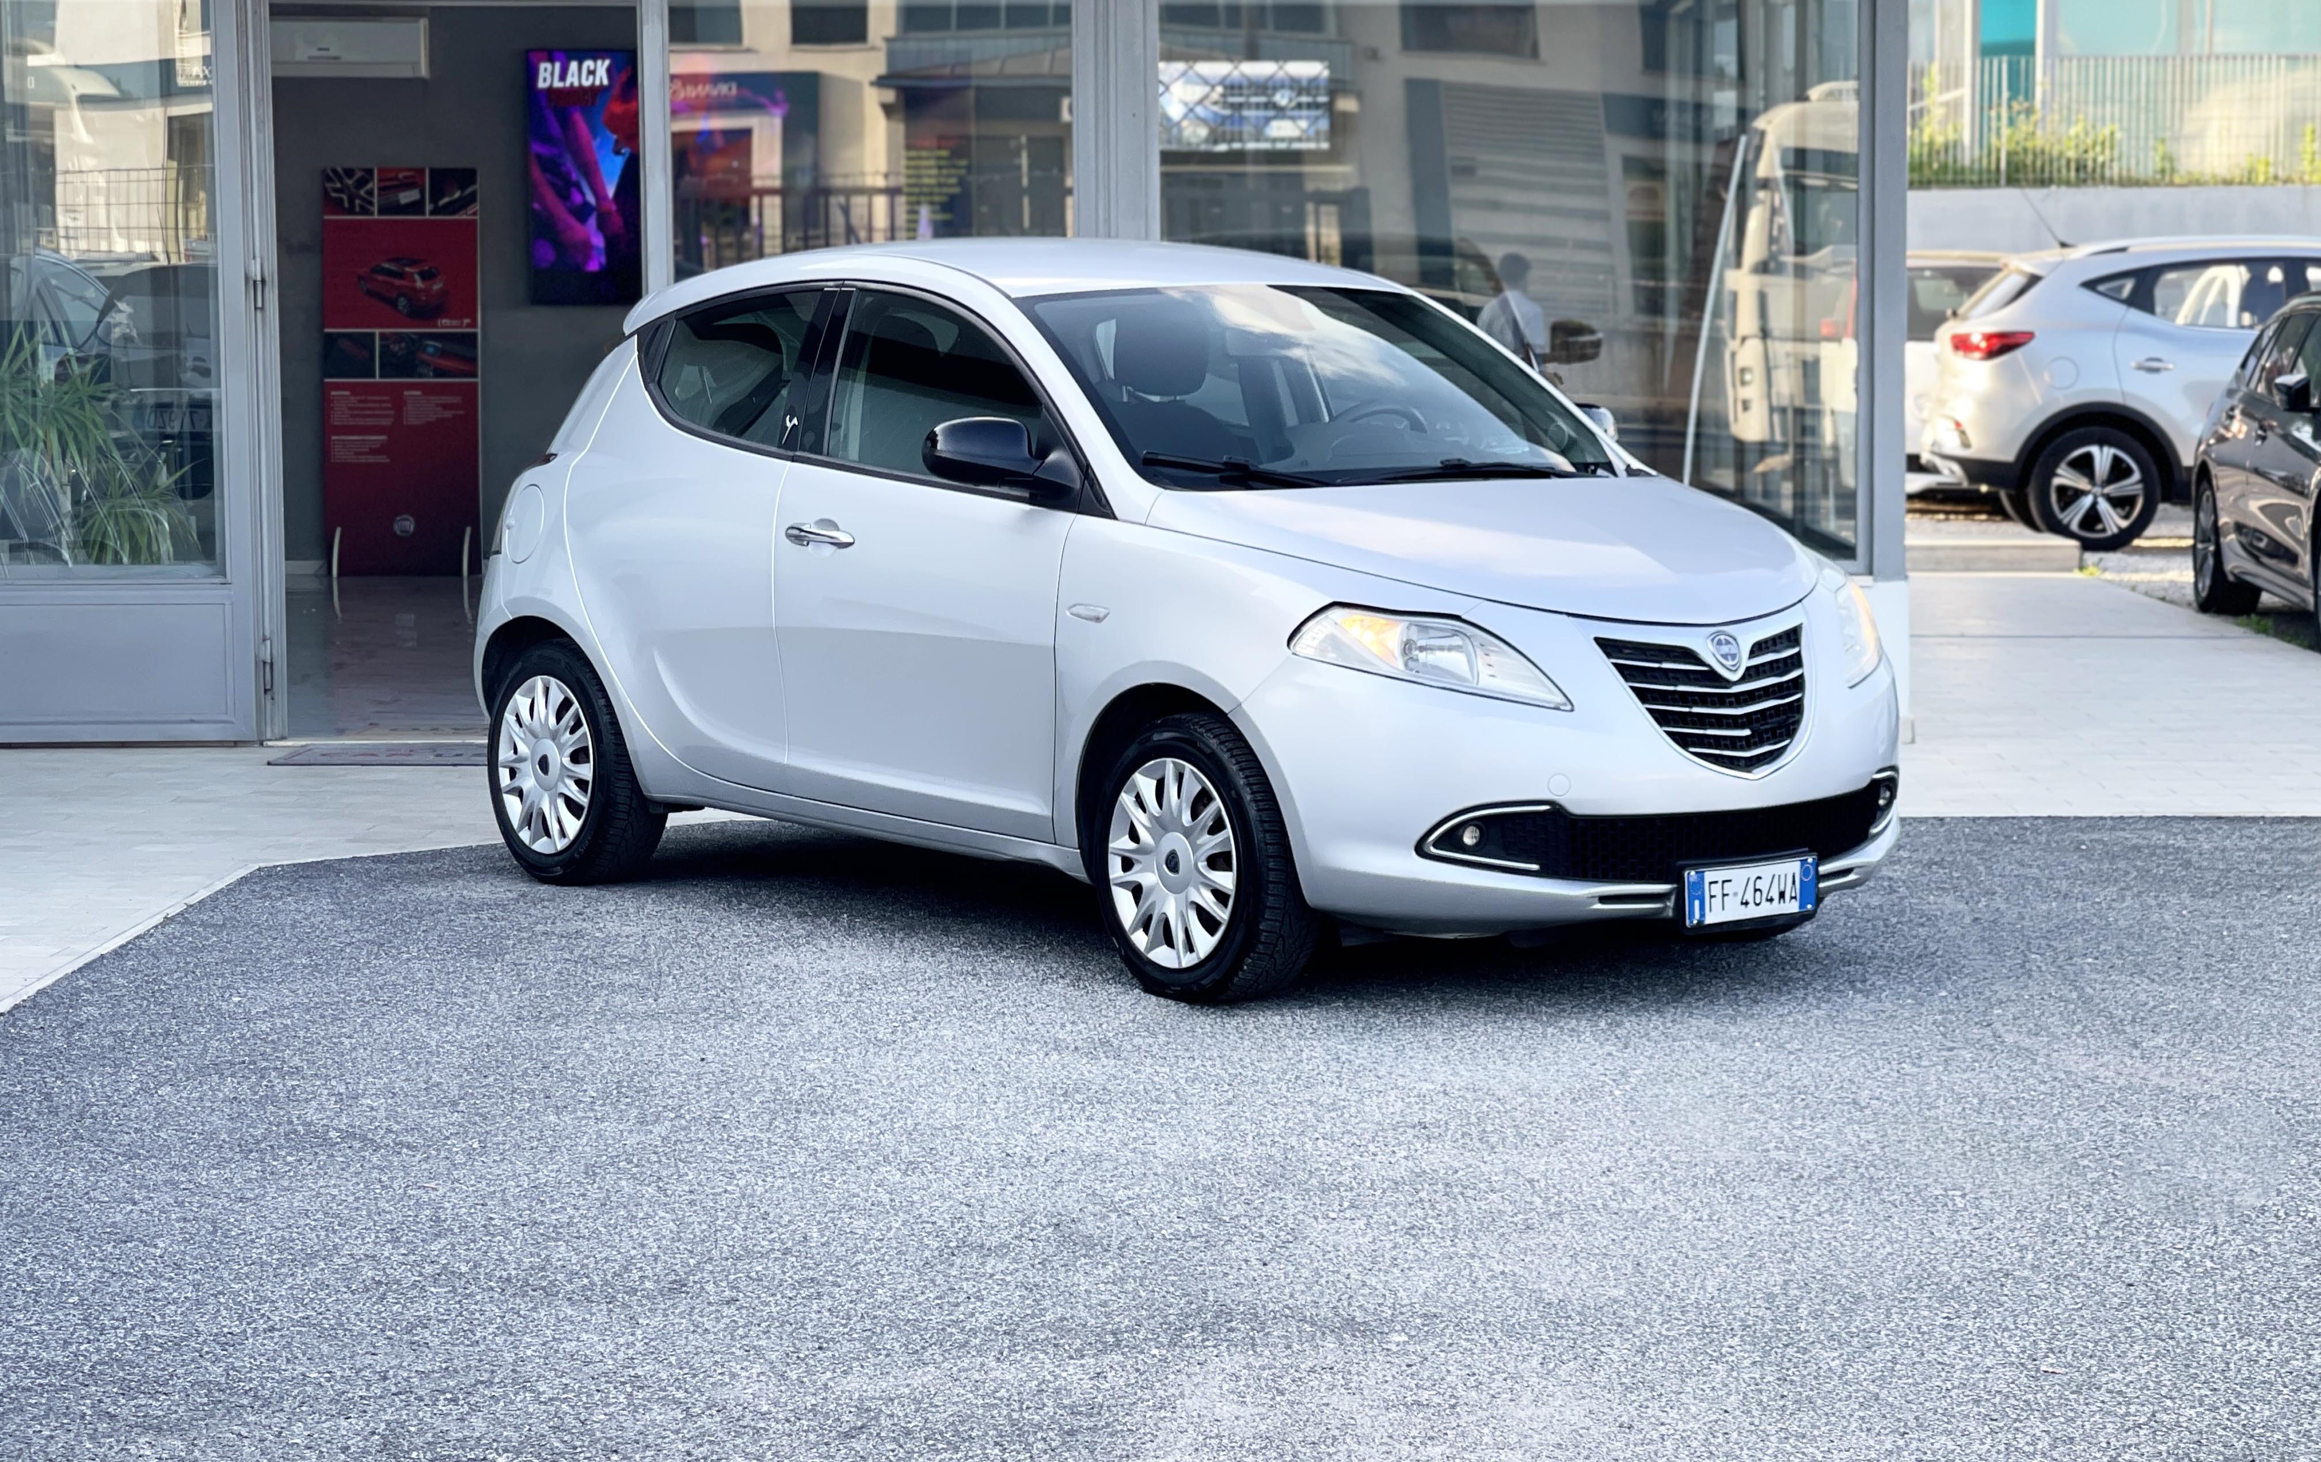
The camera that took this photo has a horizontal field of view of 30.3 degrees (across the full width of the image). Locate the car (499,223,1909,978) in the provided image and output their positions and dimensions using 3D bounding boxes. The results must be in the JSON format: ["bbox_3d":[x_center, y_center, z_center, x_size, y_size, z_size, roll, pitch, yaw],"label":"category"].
[{"bbox_3d":[-0.087,-0.349,9.859,1.700,1.520,3.840,-4,7,-39],"label":"car"}]

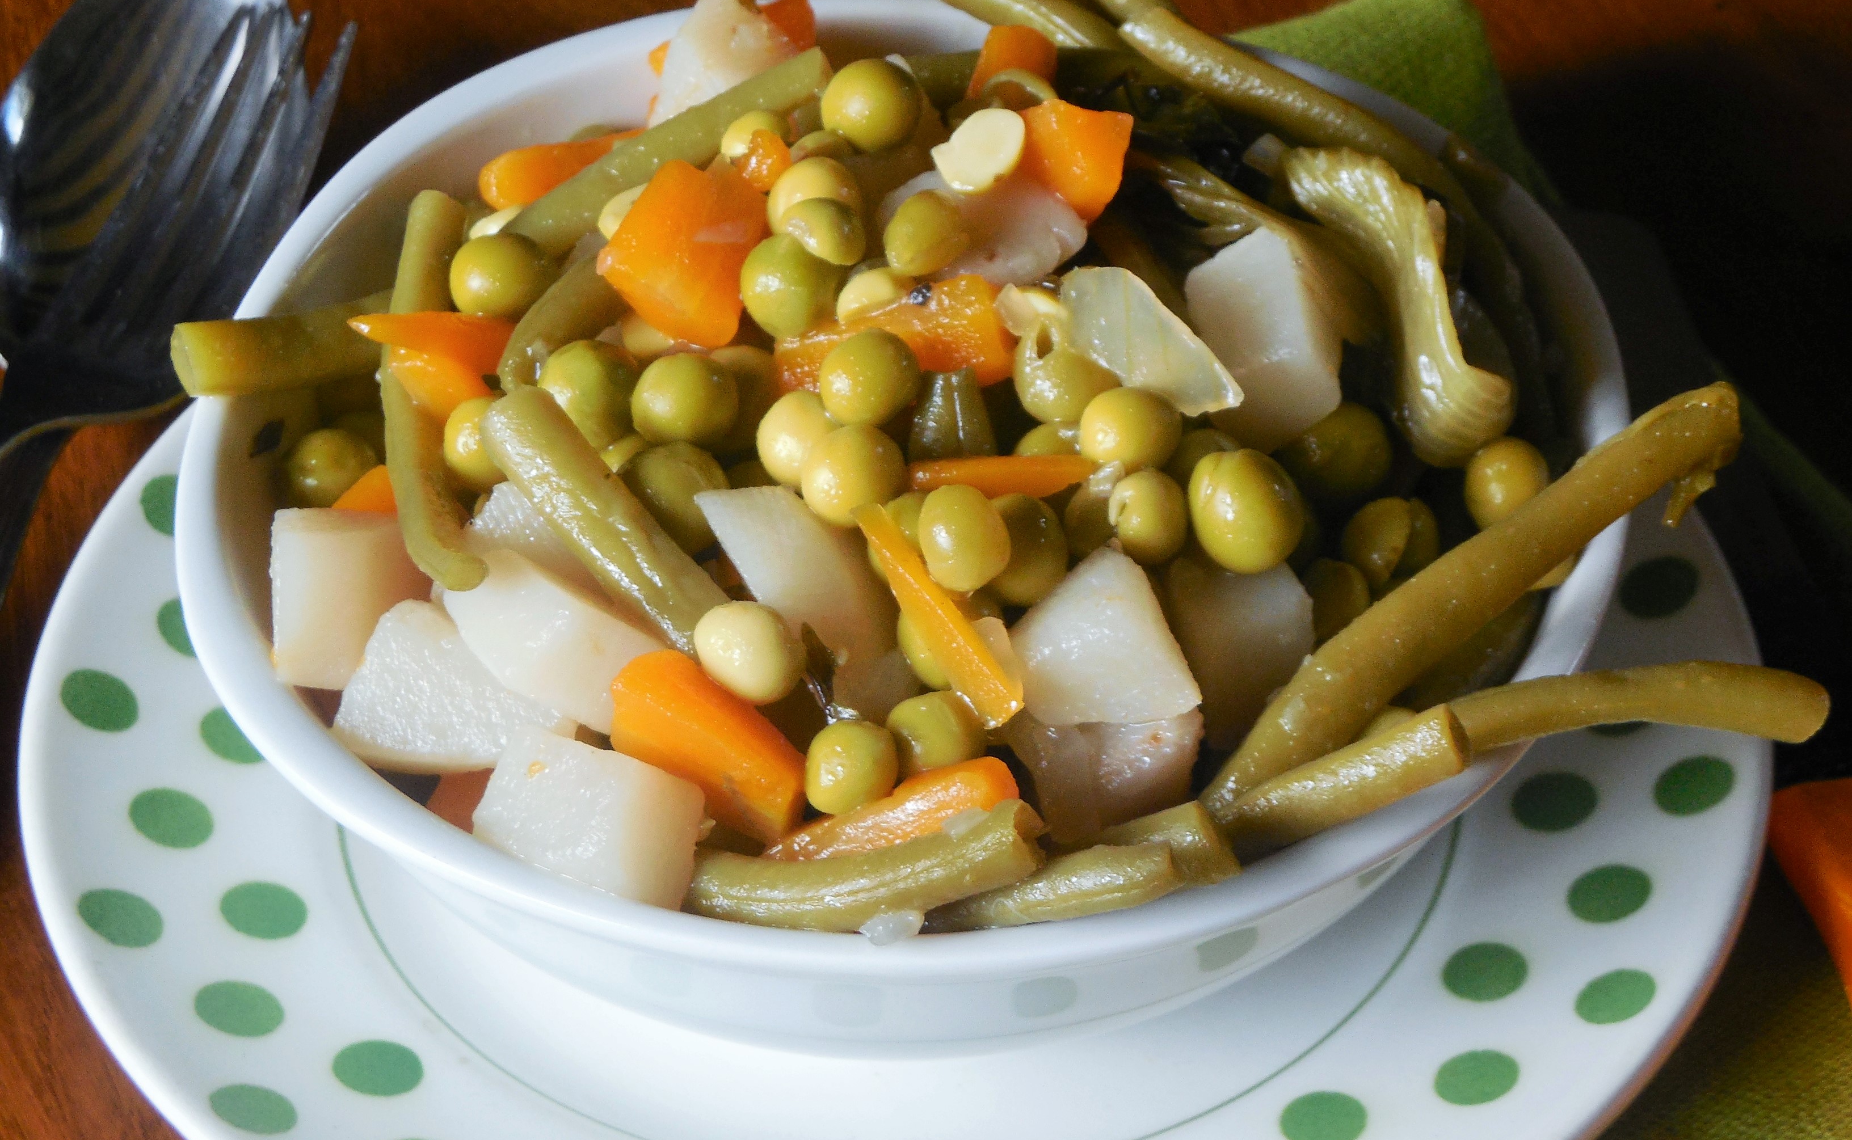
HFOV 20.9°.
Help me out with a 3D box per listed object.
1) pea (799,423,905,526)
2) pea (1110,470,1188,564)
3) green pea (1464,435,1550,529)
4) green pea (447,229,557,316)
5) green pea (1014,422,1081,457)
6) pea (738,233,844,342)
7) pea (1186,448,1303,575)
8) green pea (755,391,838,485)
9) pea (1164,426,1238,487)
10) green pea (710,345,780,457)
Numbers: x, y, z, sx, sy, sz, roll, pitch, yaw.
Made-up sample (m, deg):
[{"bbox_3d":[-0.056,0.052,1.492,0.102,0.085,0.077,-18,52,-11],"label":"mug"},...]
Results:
[{"bbox_3d":[-0.007,-0.008,0.449,0.009,0.009,0.009,-1,43,0],"label":"pea"},{"bbox_3d":[0.020,-0.005,0.457,0.007,0.009,0.008,-1,43,0],"label":"pea"},{"bbox_3d":[0.058,-0.009,0.504,0.009,0.010,0.009,0,43,0],"label":"green pea"},{"bbox_3d":[-0.042,-0.029,0.493,0.010,0.009,0.010,-1,43,0],"label":"green pea"},{"bbox_3d":[0.013,-0.010,0.495,0.009,0.009,0.009,0,43,0],"label":"green pea"},{"bbox_3d":[-0.013,-0.028,0.500,0.010,0.011,0.010,0,43,0],"label":"pea"},{"bbox_3d":[0.031,-0.006,0.483,0.011,0.012,0.011,0,43,0],"label":"pea"},{"bbox_3d":[-0.012,-0.013,0.489,0.010,0.010,0.010,0,43,0],"label":"green pea"},{"bbox_3d":[0.025,-0.009,0.467,0.008,0.008,0.008,-1,43,0],"label":"pea"},{"bbox_3d":[-0.020,-0.017,0.502,0.010,0.011,0.010,0,43,0],"label":"green pea"}]

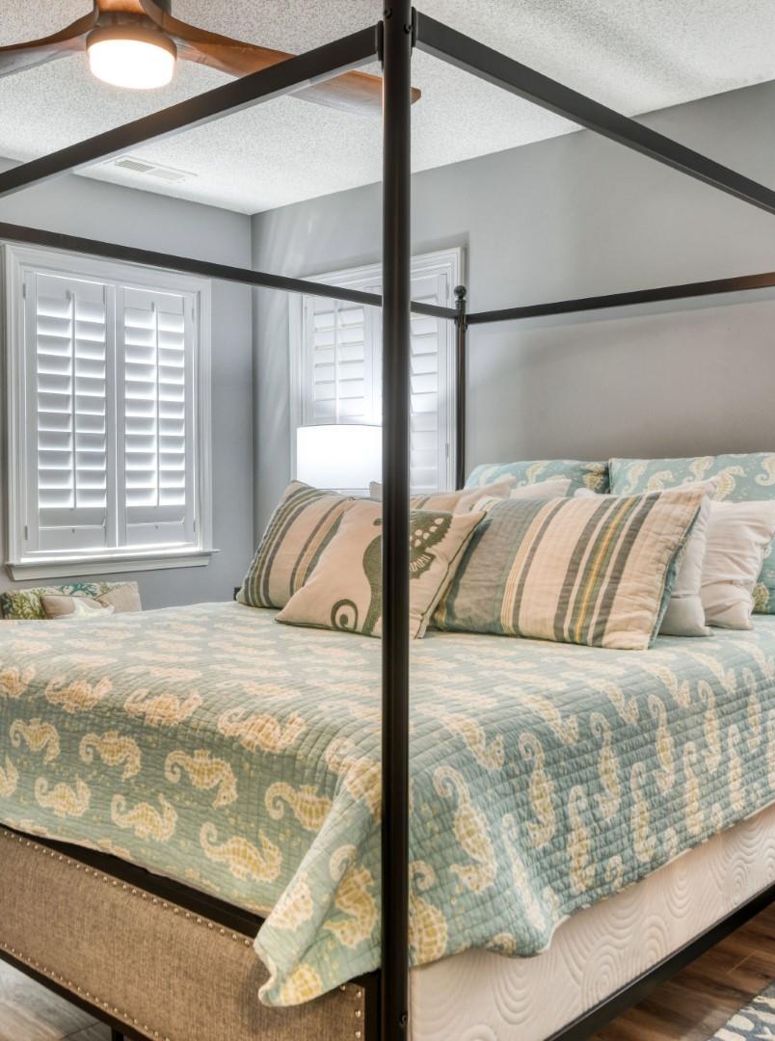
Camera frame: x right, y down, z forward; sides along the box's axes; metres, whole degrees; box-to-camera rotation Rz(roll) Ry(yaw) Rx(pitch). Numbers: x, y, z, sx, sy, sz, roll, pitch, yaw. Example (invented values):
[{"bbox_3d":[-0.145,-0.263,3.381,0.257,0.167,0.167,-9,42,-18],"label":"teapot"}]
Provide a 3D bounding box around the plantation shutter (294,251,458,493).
[{"bbox_3d":[-0.095,-0.424,4.344,0.975,1.275,0.090,2,3,43],"label":"plantation shutter"}]

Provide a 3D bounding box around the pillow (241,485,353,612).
[{"bbox_3d":[-0.045,0.066,3.047,0.740,0.460,0.180,2,-33,34],"label":"pillow"}]

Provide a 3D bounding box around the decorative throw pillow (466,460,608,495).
[{"bbox_3d":[0.515,0.025,3.509,0.670,0.470,0.170,2,-12,43],"label":"decorative throw pillow"}]

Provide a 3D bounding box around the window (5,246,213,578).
[{"bbox_3d":[-1.096,-0.440,4.319,0.080,1.235,0.955,2,3,43],"label":"window"}]

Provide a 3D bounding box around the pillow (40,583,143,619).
[{"bbox_3d":[-1.109,0.453,3.961,0.150,0.420,0.440,-24,-14,41],"label":"pillow"}]

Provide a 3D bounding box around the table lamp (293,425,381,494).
[{"bbox_3d":[-0.146,-0.044,4.072,0.400,0.655,0.400,2,3,43],"label":"table lamp"}]

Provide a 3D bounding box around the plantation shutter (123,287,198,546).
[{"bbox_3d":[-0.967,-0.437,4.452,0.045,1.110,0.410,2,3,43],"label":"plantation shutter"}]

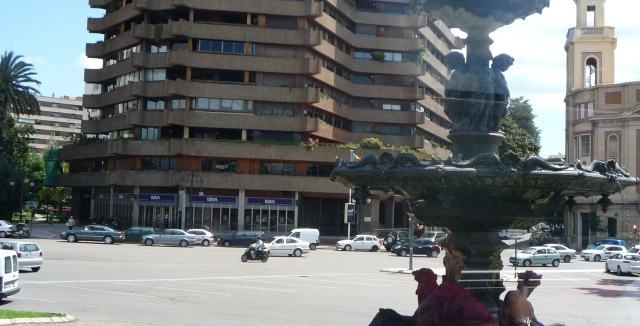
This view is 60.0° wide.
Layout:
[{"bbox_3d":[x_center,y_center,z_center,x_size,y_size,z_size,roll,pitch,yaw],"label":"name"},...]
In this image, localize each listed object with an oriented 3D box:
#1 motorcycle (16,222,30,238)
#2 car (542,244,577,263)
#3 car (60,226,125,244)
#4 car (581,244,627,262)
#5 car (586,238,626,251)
[{"bbox_3d":[-24.711,5.579,46.328,0.750,1.400,2.000,3,-4,-10],"label":"motorcycle"},{"bbox_3d":[18.255,7.256,44.728,4.350,1.410,1.720,4,-5,-20],"label":"car"},{"bbox_3d":[-18.634,5.774,45.700,4.900,1.450,1.830,3,-4,-8],"label":"car"},{"bbox_3d":[25.904,8.202,50.595,4.200,1.440,1.740,3,-5,-7],"label":"car"},{"bbox_3d":[27.940,8.408,54.096,4.100,1.750,1.700,3,-5,-5],"label":"car"}]

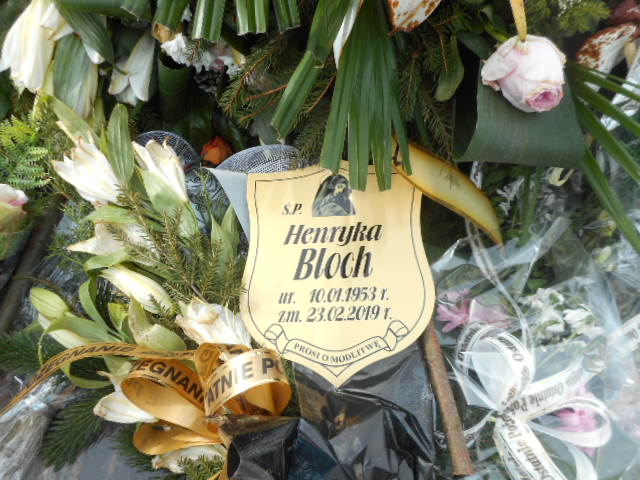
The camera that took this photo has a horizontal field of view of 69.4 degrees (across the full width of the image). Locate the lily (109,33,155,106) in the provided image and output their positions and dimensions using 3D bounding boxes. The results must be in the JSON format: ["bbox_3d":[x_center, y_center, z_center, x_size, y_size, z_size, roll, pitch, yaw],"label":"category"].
[{"bbox_3d":[-0.228,-0.207,0.560,0.055,0.085,0.060,10,-17,22],"label":"lily"}]

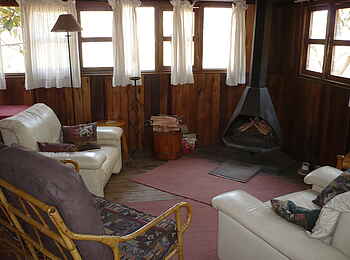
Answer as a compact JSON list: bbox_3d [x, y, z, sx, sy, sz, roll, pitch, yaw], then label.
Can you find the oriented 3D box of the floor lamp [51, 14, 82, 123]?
[{"bbox_3d":[-1.220,-0.448,4.215,0.375,1.774,0.375,-2,15,-8],"label":"floor lamp"}]

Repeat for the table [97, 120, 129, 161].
[{"bbox_3d":[-0.810,0.165,4.451,0.410,0.470,0.340,-2,15,-8],"label":"table"}]

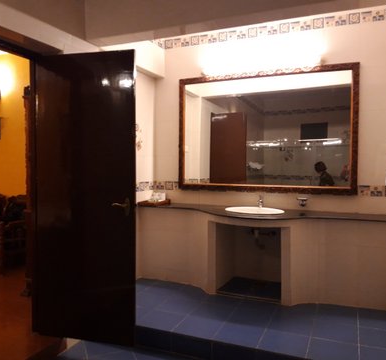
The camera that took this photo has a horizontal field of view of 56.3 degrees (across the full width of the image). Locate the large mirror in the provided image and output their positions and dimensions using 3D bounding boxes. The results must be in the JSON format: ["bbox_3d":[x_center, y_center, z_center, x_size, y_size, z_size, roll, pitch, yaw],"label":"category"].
[{"bbox_3d":[0.679,-0.475,3.596,1.772,1.185,0.050,1,3,23],"label":"large mirror"}]

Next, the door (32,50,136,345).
[{"bbox_3d":[-0.823,0.141,2.699,0.857,2.124,0.045,1,3,15],"label":"door"}]

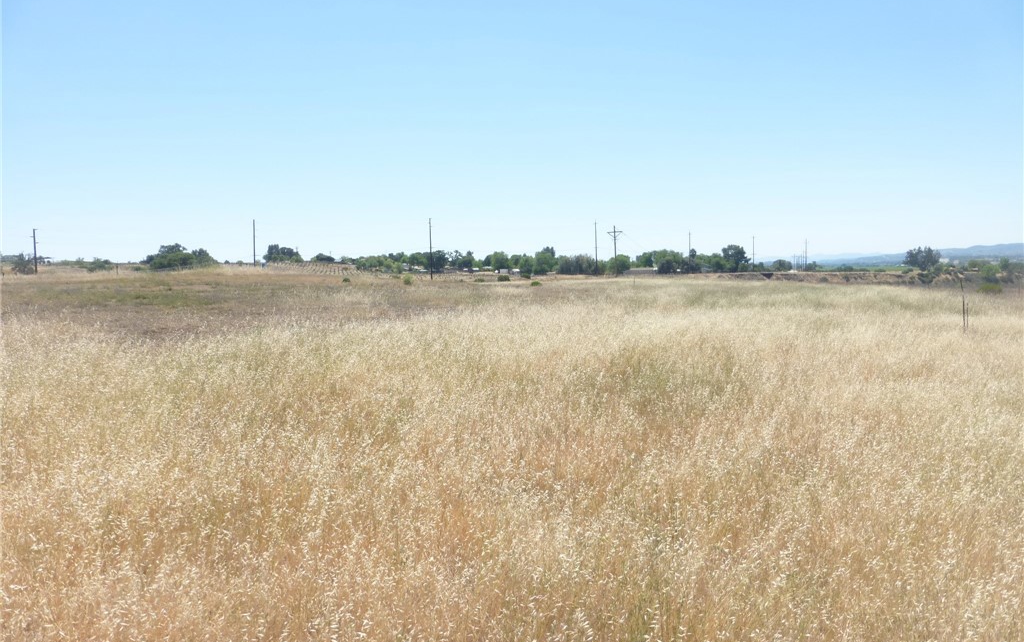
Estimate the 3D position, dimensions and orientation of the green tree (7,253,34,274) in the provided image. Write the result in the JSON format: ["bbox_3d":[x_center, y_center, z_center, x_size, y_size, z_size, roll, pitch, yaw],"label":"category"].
[{"bbox_3d":[-82.730,-9.630,120.000,4.060,3.550,3.850,0,4,0],"label":"green tree"}]

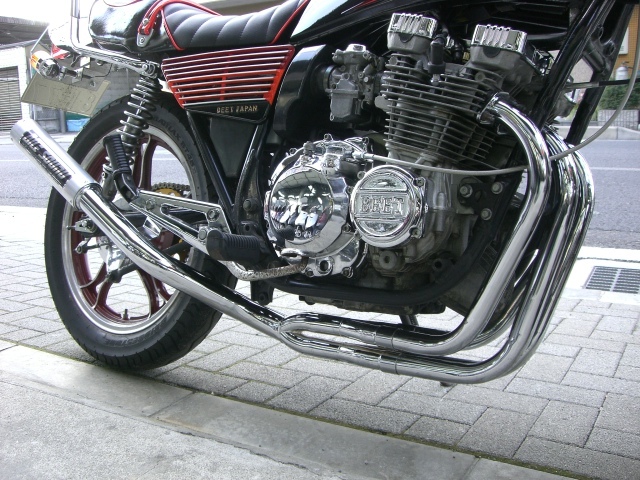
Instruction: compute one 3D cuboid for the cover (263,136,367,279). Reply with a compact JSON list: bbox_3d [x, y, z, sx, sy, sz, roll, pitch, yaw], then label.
[{"bbox_3d":[-0.041,-0.059,1.164,0.199,0.228,0.076,6,0,37],"label":"cover"}]

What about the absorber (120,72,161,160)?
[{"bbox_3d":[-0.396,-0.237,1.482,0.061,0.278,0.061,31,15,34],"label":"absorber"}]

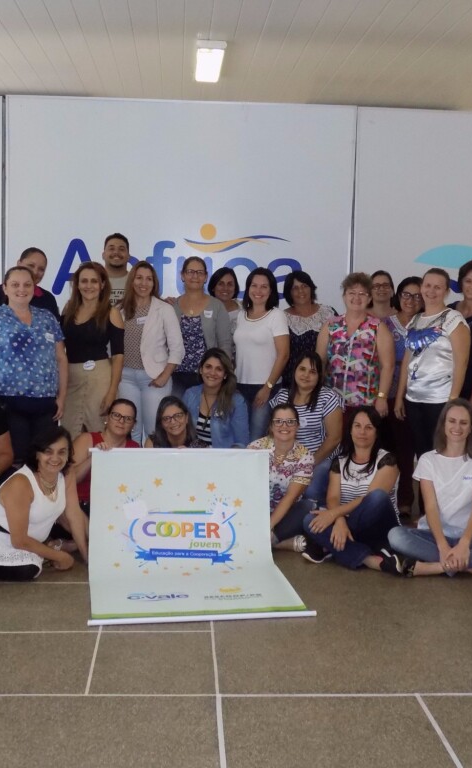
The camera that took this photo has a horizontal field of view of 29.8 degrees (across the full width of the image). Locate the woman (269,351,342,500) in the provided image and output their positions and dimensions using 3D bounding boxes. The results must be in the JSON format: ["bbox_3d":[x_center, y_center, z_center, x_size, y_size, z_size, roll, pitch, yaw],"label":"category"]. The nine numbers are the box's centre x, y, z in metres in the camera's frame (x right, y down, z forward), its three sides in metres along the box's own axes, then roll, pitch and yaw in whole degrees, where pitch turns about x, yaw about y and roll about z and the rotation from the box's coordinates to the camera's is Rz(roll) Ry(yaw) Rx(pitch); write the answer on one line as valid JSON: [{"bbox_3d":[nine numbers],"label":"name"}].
[{"bbox_3d":[0.423,0.351,5.250,0.500,1.070,0.620,3,6,12],"label":"woman"}]

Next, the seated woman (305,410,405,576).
[{"bbox_3d":[0.661,0.533,4.946,0.540,0.860,0.700,2,7,8],"label":"seated woman"}]

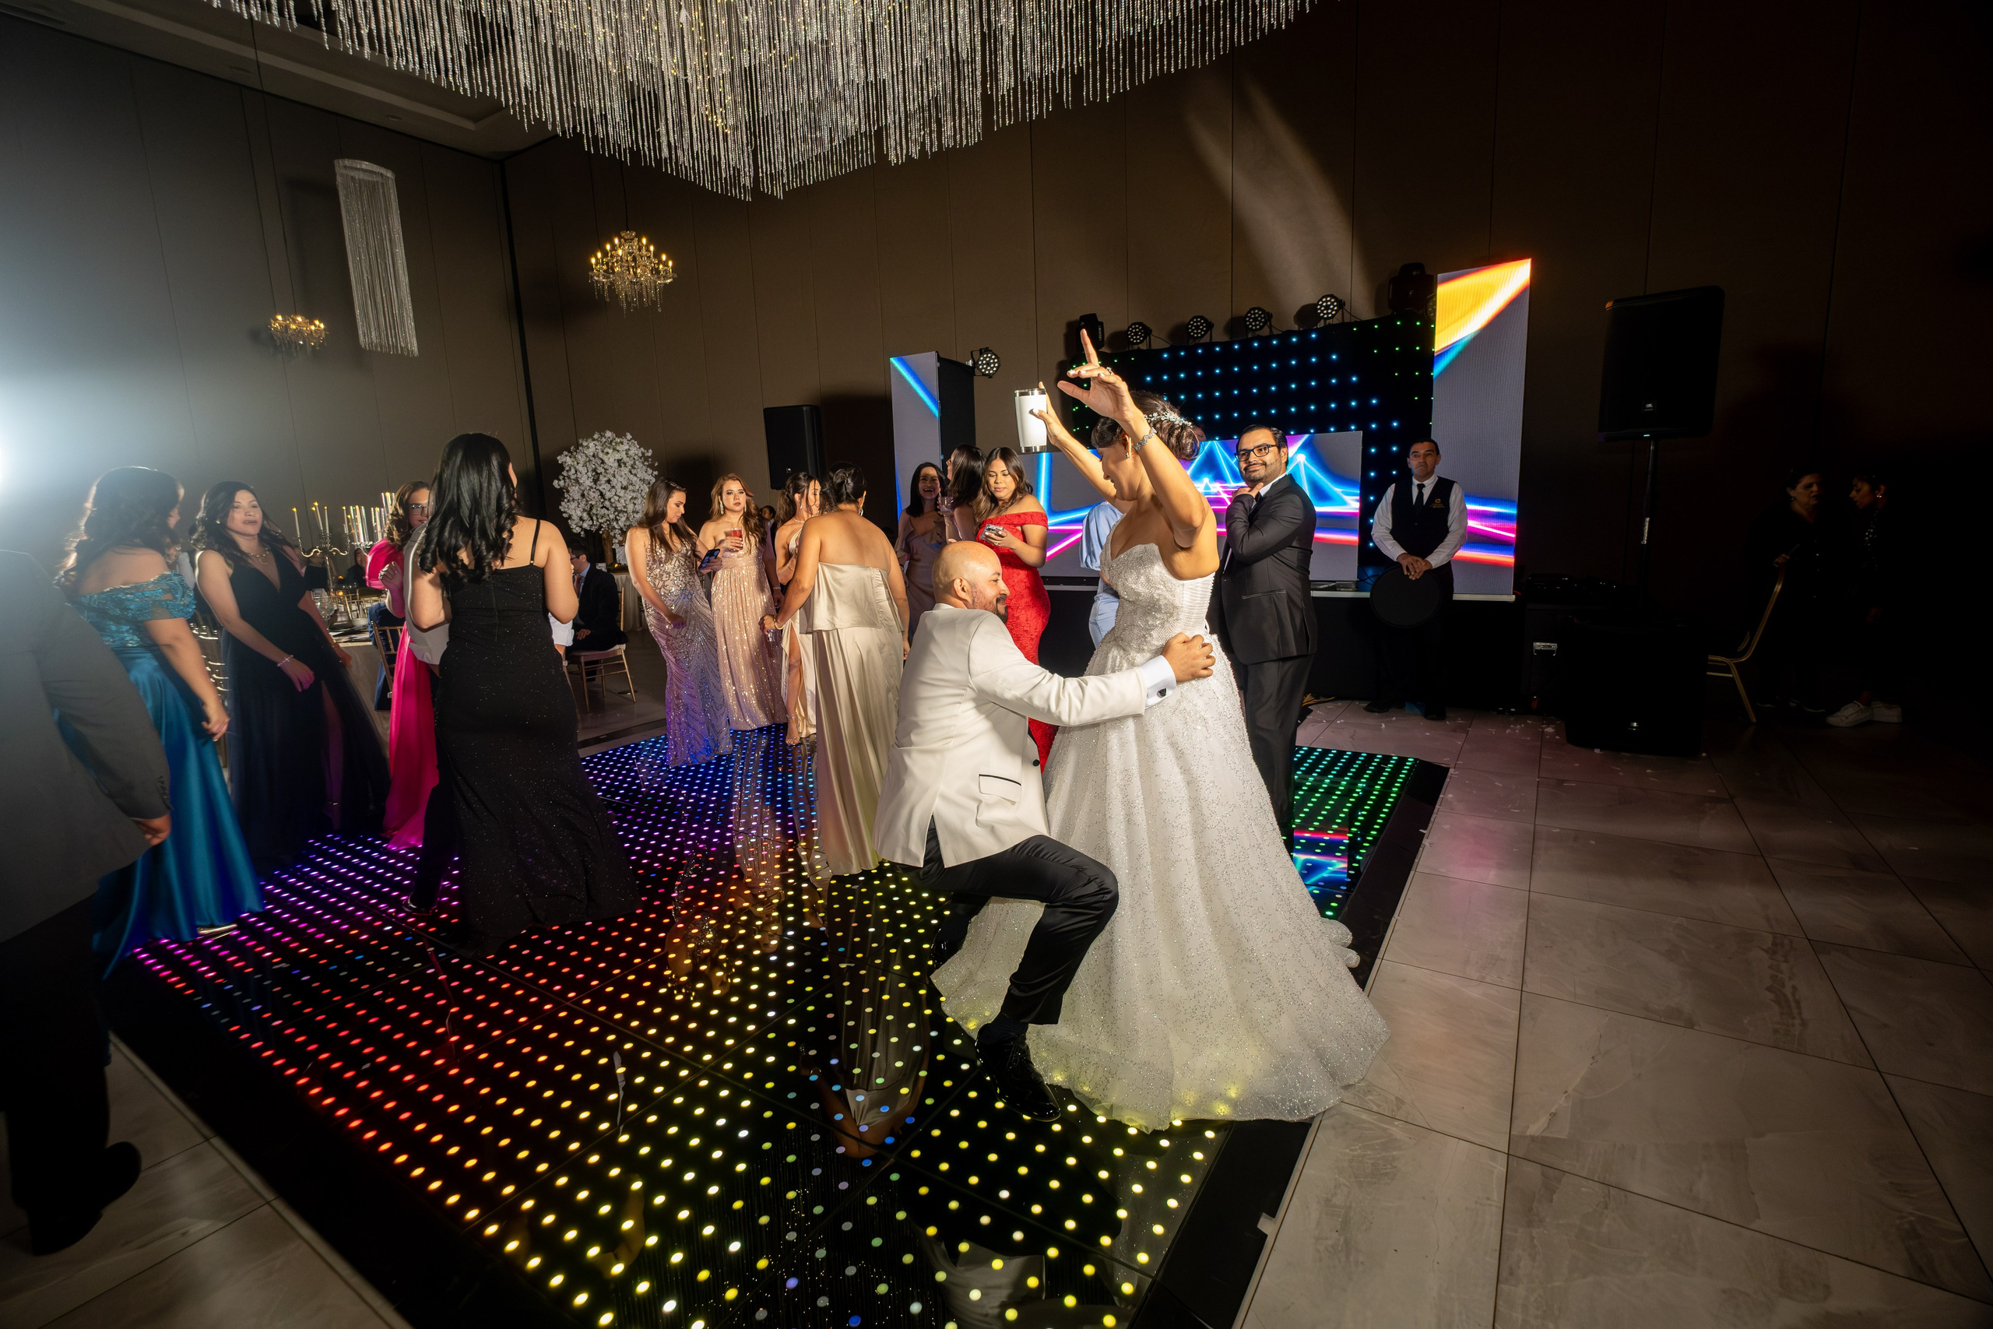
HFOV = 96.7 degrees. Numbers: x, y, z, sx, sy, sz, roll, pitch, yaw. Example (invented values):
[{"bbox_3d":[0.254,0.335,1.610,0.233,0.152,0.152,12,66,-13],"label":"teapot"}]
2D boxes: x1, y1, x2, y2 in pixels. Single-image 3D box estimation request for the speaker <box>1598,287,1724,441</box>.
[{"bbox_3d":[3.573,-1.583,4.794,0.450,0.705,0.380,4,11,32],"label":"speaker"}]

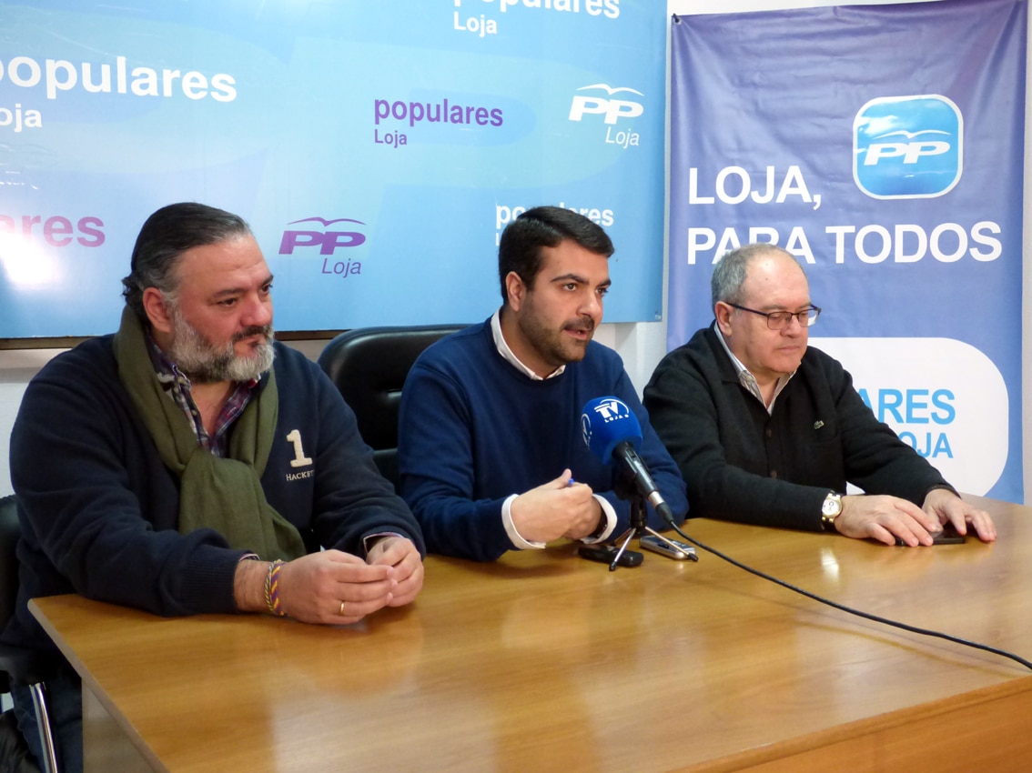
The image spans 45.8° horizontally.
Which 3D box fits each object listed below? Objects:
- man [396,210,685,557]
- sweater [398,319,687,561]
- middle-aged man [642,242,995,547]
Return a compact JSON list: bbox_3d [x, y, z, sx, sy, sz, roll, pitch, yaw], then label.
[{"bbox_3d":[0.059,0.347,2.050,0.530,1.288,0.650,-3,6,-31],"label":"man"},{"bbox_3d":[0.011,0.179,2.115,0.520,0.592,0.405,-3,6,-31],"label":"sweater"},{"bbox_3d":[0.546,0.352,2.280,0.530,1.235,0.760,-3,6,-31],"label":"middle-aged man"}]

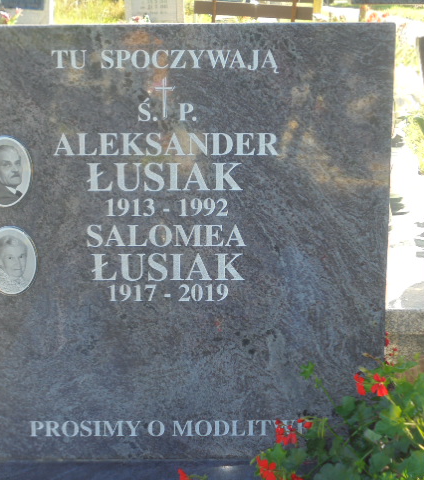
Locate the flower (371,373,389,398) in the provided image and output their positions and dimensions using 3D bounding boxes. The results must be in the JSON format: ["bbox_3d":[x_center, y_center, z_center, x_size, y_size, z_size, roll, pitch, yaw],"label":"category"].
[{"bbox_3d":[0.270,0.233,1.670,0.029,0.039,0.020,3,15,10],"label":"flower"}]

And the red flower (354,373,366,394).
[{"bbox_3d":[0.241,0.233,1.680,0.016,0.036,0.032,-12,19,-37],"label":"red flower"}]

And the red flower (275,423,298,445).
[{"bbox_3d":[0.121,0.314,1.680,0.039,0.036,0.030,1,15,5],"label":"red flower"}]

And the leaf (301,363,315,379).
[{"bbox_3d":[0.152,0.208,1.650,0.023,0.026,0.018,0,13,-1],"label":"leaf"}]

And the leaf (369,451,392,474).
[{"bbox_3d":[0.260,0.344,1.600,0.037,0.037,0.018,0,13,-1],"label":"leaf"}]

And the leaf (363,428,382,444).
[{"bbox_3d":[0.254,0.311,1.640,0.032,0.024,0.022,0,15,0],"label":"leaf"}]

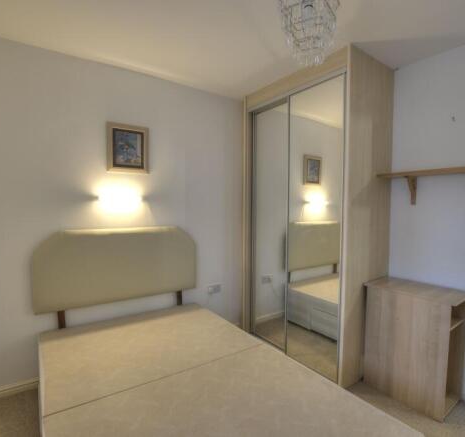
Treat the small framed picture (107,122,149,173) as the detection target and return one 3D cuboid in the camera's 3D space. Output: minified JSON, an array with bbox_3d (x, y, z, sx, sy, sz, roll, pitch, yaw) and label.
[{"bbox_3d":[-0.831,-0.560,2.194,0.327,0.376,0.025,-2,4,-34],"label":"small framed picture"}]

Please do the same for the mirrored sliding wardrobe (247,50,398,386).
[{"bbox_3d":[0.686,0.002,2.538,0.588,2.361,1.226,-2,4,-34],"label":"mirrored sliding wardrobe"}]

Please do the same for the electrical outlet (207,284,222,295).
[{"bbox_3d":[-0.171,0.708,2.727,0.146,0.082,0.012,-2,4,-34],"label":"electrical outlet"}]

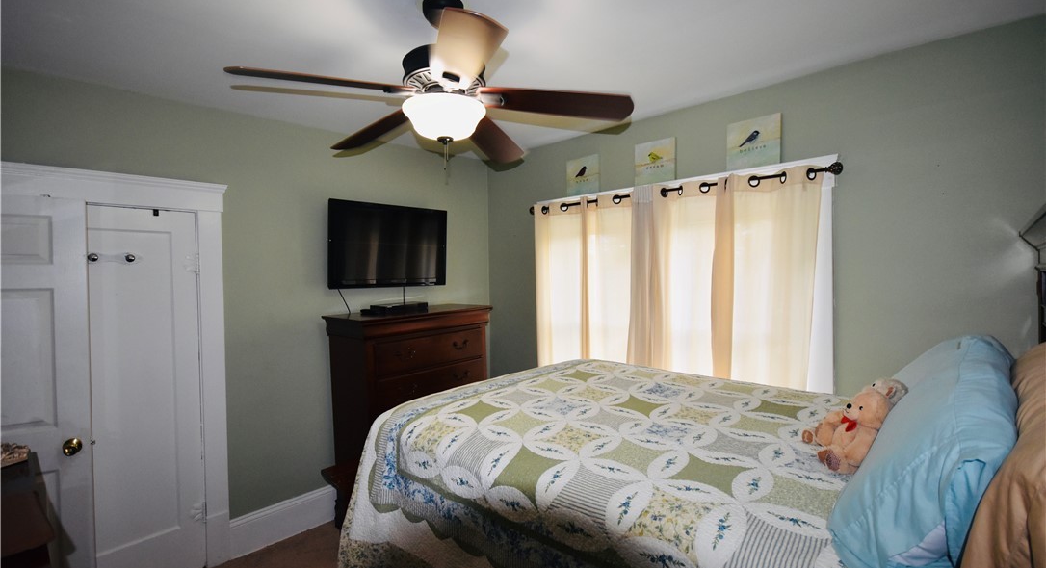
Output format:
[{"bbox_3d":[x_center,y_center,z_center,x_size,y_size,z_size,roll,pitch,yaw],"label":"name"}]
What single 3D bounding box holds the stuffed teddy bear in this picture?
[{"bbox_3d":[0.985,0.435,1.395,0.185,0.230,0.215,15,5,11],"label":"stuffed teddy bear"}]

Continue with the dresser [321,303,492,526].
[{"bbox_3d":[-0.733,0.870,3.167,0.455,1.366,1.058,1,2,39],"label":"dresser"}]

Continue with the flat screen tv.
[{"bbox_3d":[-0.929,-0.265,3.279,0.891,0.570,0.075,-2,4,-45],"label":"flat screen tv"}]

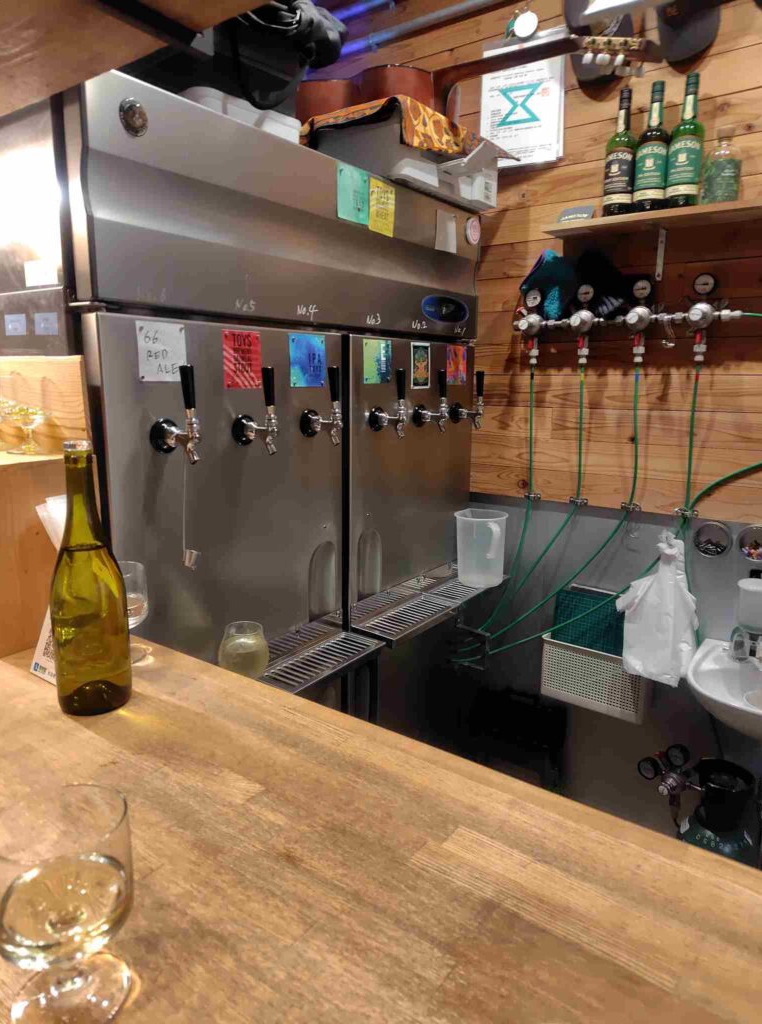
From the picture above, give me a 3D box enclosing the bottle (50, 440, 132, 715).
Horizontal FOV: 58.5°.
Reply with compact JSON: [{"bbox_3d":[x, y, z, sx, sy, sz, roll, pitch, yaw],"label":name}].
[{"bbox_3d":[-0.334,0.072,0.771,0.082,0.297,0.082,1,11,5],"label":"bottle"}]

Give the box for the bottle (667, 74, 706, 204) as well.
[{"bbox_3d":[0.769,-0.930,1.704,0.078,0.300,0.078,8,14,35],"label":"bottle"}]

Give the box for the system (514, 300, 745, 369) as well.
[{"bbox_3d":[0.694,-0.525,1.970,0.660,0.220,0.110,8,14,35],"label":"system"}]

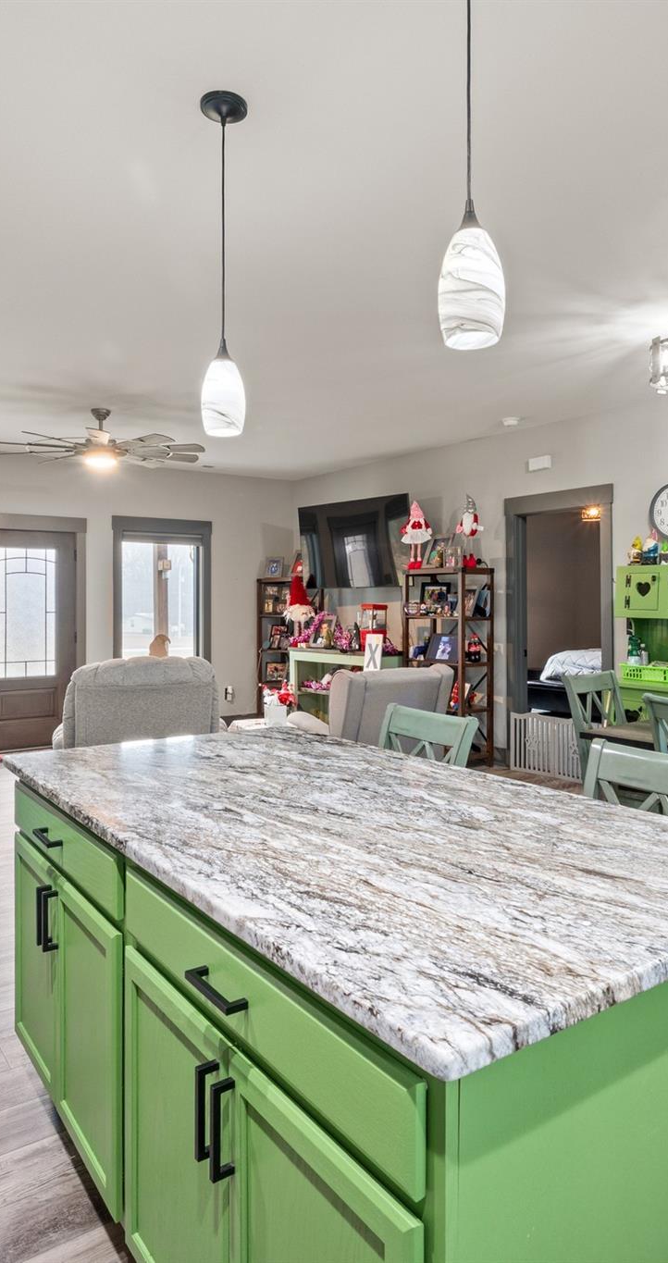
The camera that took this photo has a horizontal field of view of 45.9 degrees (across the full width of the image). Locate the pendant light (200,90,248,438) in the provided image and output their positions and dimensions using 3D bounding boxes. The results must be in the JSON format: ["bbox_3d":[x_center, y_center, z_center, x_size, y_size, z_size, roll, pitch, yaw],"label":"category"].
[{"bbox_3d":[-0.303,-0.991,2.169,0.130,0.906,0.130,0,1,0],"label":"pendant light"}]

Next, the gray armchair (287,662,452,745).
[{"bbox_3d":[0.100,0.686,4.600,0.740,1.000,0.860,-1,2,-37],"label":"gray armchair"}]

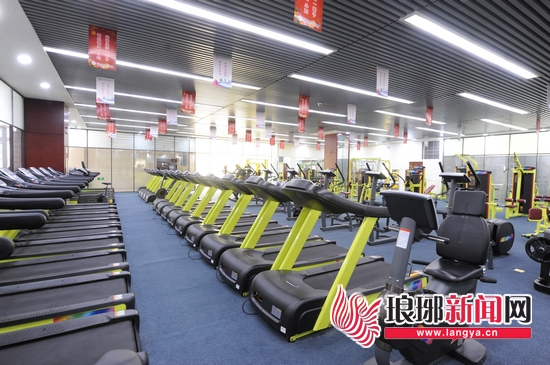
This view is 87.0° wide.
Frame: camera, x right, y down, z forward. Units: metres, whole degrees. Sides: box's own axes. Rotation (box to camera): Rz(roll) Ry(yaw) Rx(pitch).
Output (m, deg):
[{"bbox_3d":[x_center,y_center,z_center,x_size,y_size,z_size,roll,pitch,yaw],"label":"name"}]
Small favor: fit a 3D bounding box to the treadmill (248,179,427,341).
[{"bbox_3d":[0.847,0.732,3.580,2.162,1.503,0.890,0,3,-30],"label":"treadmill"}]

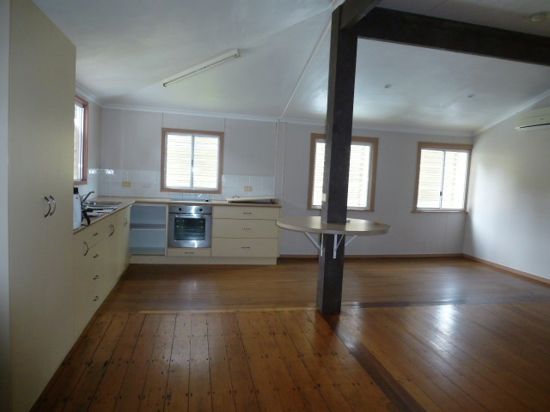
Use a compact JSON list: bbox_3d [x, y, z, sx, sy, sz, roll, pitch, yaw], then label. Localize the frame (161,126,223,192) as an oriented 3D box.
[{"bbox_3d":[-1.274,-0.680,5.920,0.938,0.968,0.080,2,4,-13],"label":"frame"}]

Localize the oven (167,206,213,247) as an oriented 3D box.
[{"bbox_3d":[-1.250,0.280,5.646,0.598,0.599,0.550,2,4,-13],"label":"oven"}]

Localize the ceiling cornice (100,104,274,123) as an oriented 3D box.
[{"bbox_3d":[-1.250,-1.418,5.827,2.700,0.085,0.080,2,4,-13],"label":"ceiling cornice"}]

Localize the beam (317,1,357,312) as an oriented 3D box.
[{"bbox_3d":[0.600,-0.400,3.715,0.190,2.888,0.170,2,4,-13],"label":"beam"}]

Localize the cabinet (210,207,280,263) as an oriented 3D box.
[{"bbox_3d":[-0.482,0.418,5.844,0.965,0.870,0.580,2,4,-13],"label":"cabinet"}]

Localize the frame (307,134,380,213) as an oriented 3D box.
[{"bbox_3d":[1.164,-0.546,6.475,1.215,1.272,0.080,2,4,-13],"label":"frame"}]

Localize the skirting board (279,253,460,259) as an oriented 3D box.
[{"bbox_3d":[1.777,0.868,6.712,3.610,0.065,0.020,2,4,-13],"label":"skirting board"}]

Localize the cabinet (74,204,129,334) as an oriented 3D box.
[{"bbox_3d":[-1.910,0.491,3.717,0.600,0.880,2.650,2,4,-13],"label":"cabinet"}]

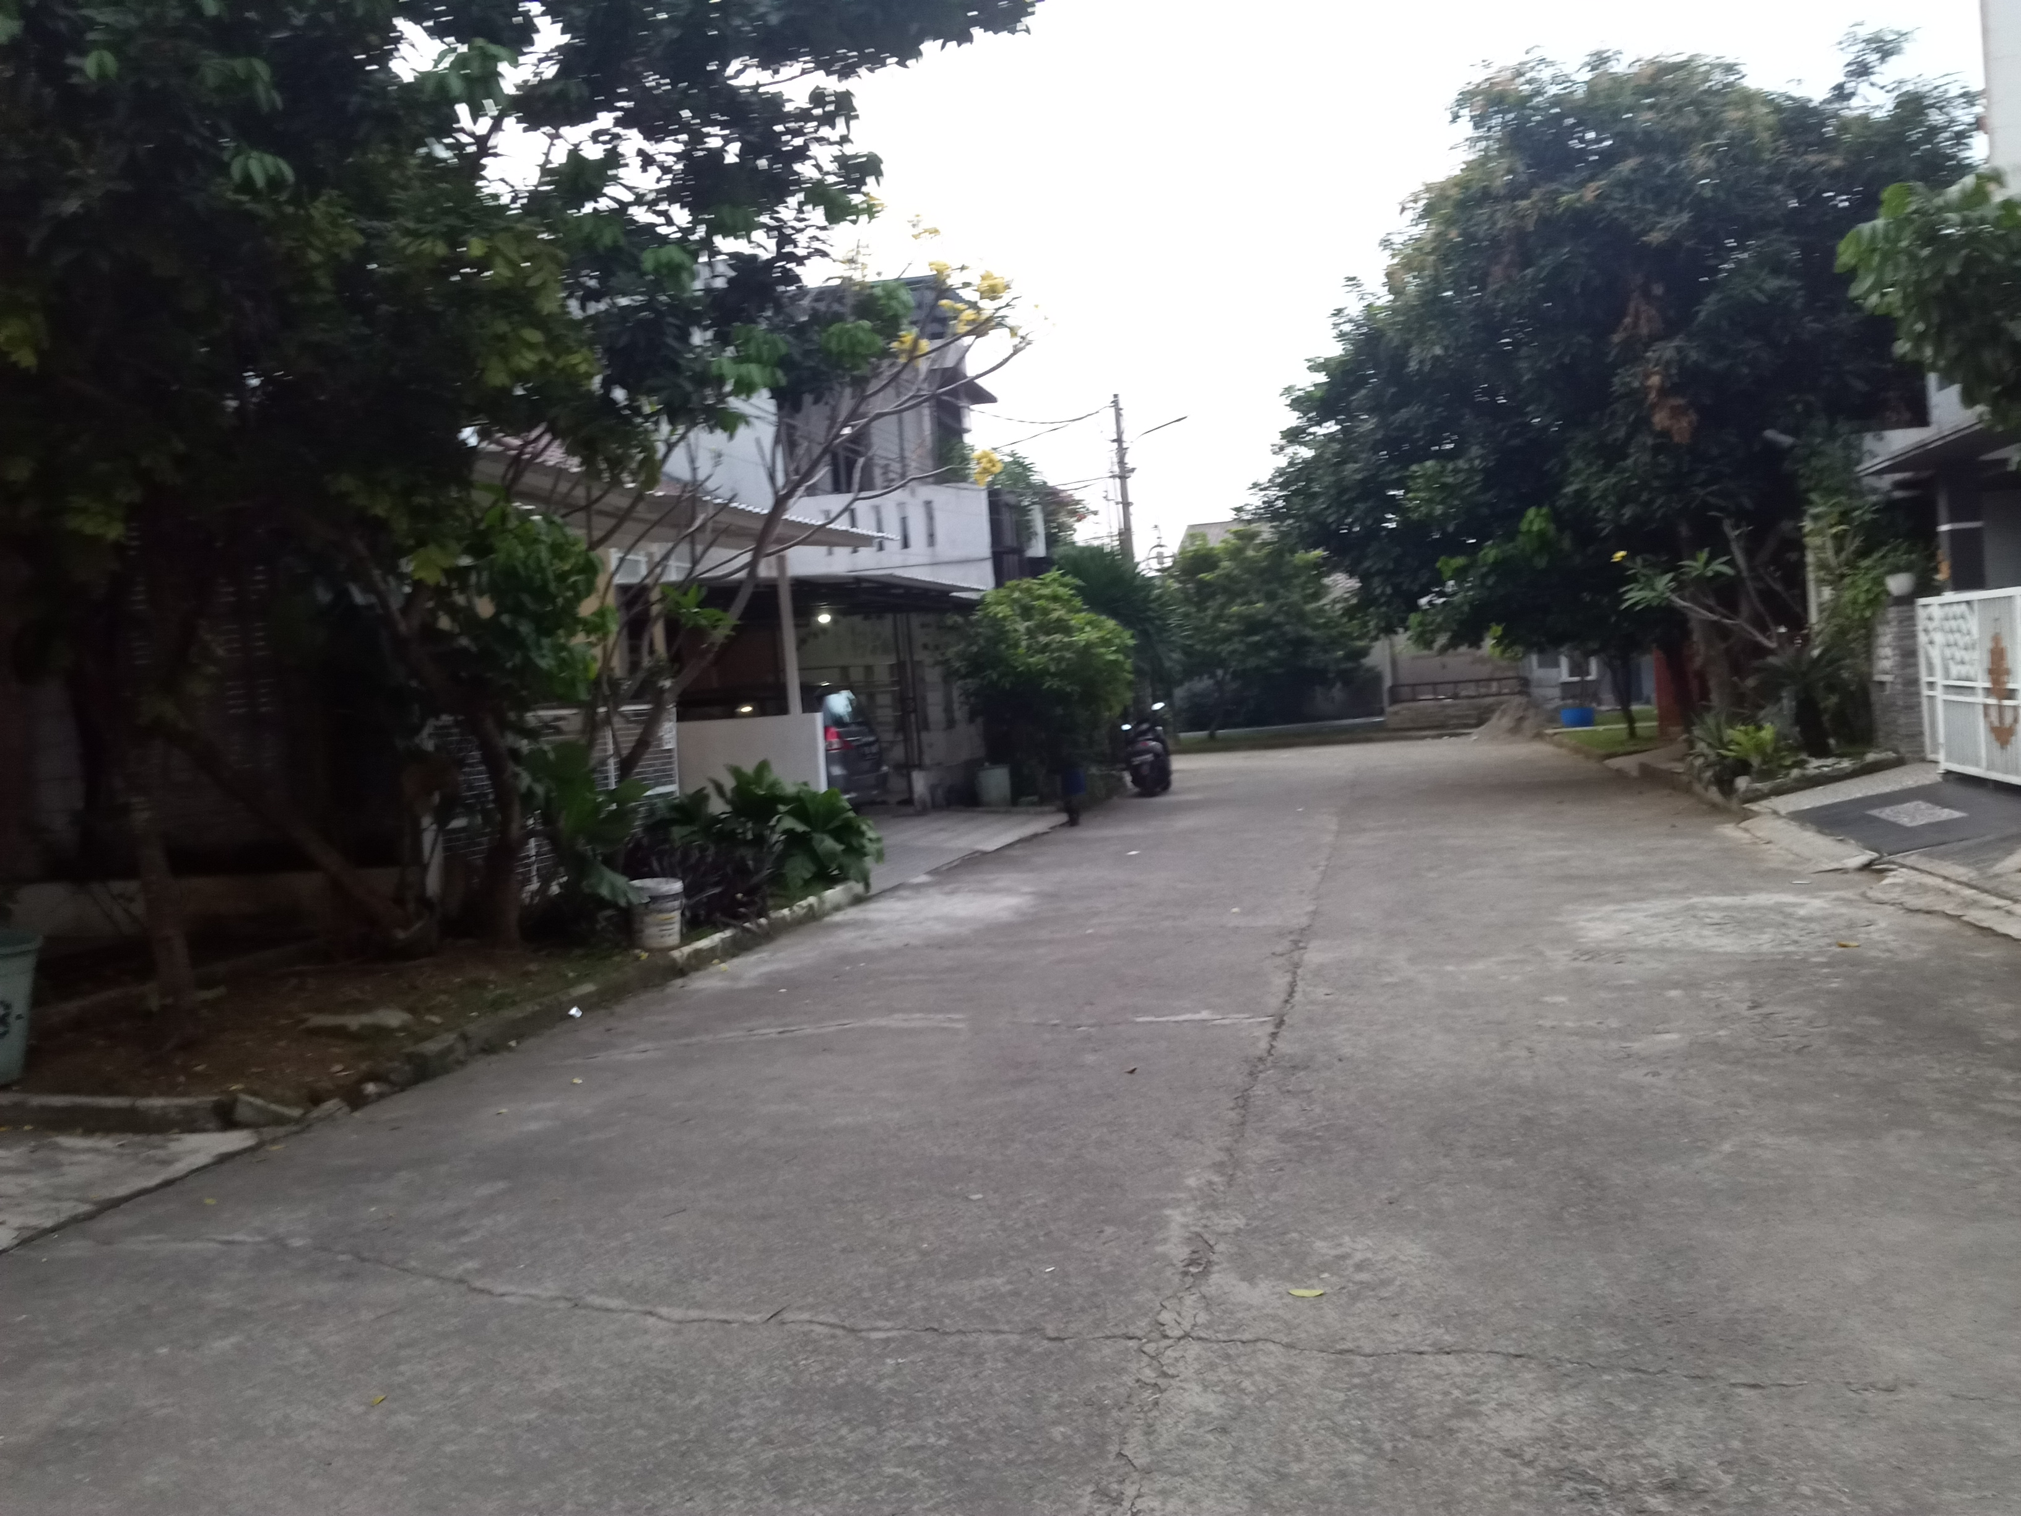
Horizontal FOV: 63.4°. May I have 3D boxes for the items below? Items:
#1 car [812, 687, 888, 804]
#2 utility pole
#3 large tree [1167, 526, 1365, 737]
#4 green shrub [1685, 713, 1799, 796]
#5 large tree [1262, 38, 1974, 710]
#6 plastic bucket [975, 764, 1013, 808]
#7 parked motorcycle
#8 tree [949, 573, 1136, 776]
[{"bbox_3d":[-3.733,0.122,19.484,4.400,1.660,1.720,-4,2,14],"label":"car"},{"bbox_3d":[2.501,-3.859,33.853,0.400,7.600,0.400,-4,2,14],"label":"utility pole"},{"bbox_3d":[5.601,-2.769,35.911,4.400,4.600,4.200,-4,2,14],"label":"large tree"},{"bbox_3d":[6.350,-0.028,14.186,0.950,0.720,0.900,-4,2,14],"label":"green shrub"},{"bbox_3d":[7.482,-4.147,19.838,8.100,8.400,7.400,-4,2,14],"label":"large tree"},{"bbox_3d":[-0.192,0.352,18.891,0.420,0.470,0.420,-4,2,0],"label":"plastic bucket"},{"bbox_3d":[1.840,-0.084,21.778,0.720,1.150,1.880,-4,2,15],"label":"parked motorcycle"},{"bbox_3d":[0.412,-0.794,19.847,2.250,2.750,2.200,-4,2,14],"label":"tree"}]

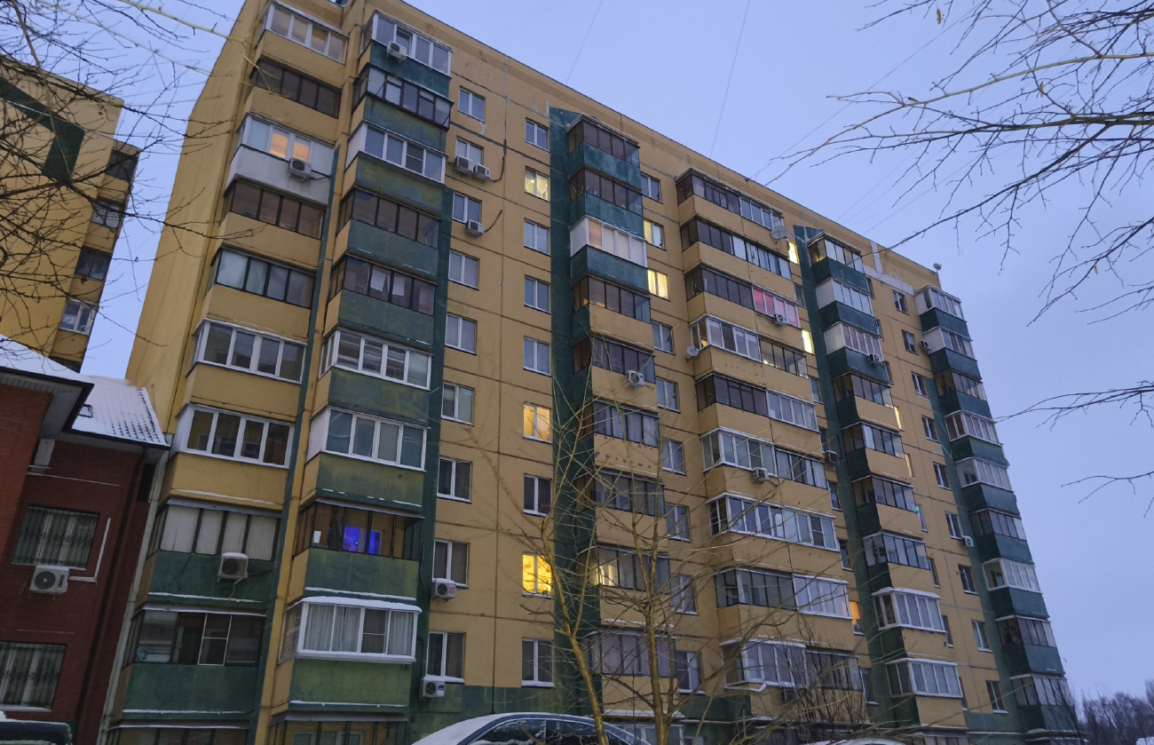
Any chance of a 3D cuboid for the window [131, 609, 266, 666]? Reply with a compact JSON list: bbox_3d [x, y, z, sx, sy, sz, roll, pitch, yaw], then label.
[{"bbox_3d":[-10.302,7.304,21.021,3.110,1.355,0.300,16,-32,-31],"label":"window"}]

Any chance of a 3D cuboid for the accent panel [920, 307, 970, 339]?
[{"bbox_3d":[23.869,-2.833,49.641,3.445,1.352,1.208,16,-32,-31],"label":"accent panel"}]

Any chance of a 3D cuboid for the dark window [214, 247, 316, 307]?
[{"bbox_3d":[-10.604,-3.124,26.183,3.129,1.355,0.200,16,-32,-31],"label":"dark window"}]

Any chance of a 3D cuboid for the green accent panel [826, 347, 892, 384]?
[{"bbox_3d":[14.763,-0.065,40.101,3.266,1.299,1.140,17,-32,-31],"label":"green accent panel"}]

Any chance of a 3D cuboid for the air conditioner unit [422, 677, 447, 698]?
[{"bbox_3d":[-4.249,9.387,22.833,0.720,0.520,0.300,16,-32,-31],"label":"air conditioner unit"}]

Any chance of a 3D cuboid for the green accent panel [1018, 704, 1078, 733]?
[{"bbox_3d":[23.417,17.150,38.014,3.395,1.122,1.075,17,-32,-31],"label":"green accent panel"}]

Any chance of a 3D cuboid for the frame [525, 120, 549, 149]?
[{"bbox_3d":[-1.838,-10.731,34.765,1.190,1.340,0.150,16,-31,-32],"label":"frame"}]

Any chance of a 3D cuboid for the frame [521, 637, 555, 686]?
[{"bbox_3d":[-1.298,9.577,25.421,1.191,1.394,0.153,16,-31,-31],"label":"frame"}]

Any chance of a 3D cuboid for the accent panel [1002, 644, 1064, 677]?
[{"bbox_3d":[23.377,14.789,39.223,3.395,1.395,1.075,17,-32,-31],"label":"accent panel"}]

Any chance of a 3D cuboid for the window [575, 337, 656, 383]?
[{"bbox_3d":[1.553,-0.286,30.665,3.203,1.305,1.185,16,-32,-31],"label":"window"}]

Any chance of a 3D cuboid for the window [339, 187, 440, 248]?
[{"bbox_3d":[-6.753,-5.249,27.887,3.278,1.272,1.252,16,-31,-31],"label":"window"}]

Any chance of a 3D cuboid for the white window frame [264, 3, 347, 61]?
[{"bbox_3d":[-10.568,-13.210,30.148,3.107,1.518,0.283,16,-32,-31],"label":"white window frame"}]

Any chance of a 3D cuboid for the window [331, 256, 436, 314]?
[{"bbox_3d":[-6.456,-2.642,25.959,3.168,1.295,1.194,16,-32,-31],"label":"window"}]

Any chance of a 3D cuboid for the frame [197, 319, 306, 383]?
[{"bbox_3d":[-10.503,-0.594,24.936,3.150,1.497,0.200,16,-32,-31],"label":"frame"}]

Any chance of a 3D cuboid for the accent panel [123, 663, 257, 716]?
[{"bbox_3d":[-9.808,8.095,19.479,2.935,1.164,0.202,16,-32,-31],"label":"accent panel"}]

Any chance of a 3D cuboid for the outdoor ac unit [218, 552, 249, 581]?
[{"bbox_3d":[-9.334,5.312,20.839,0.698,0.557,0.283,16,-32,-31],"label":"outdoor ac unit"}]

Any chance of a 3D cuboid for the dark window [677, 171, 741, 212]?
[{"bbox_3d":[6.875,-8.906,39.663,3.350,1.410,1.109,16,-32,-31],"label":"dark window"}]

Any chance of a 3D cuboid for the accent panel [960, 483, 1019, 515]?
[{"bbox_3d":[23.250,7.277,43.070,3.395,1.365,1.075,17,-32,-31],"label":"accent panel"}]

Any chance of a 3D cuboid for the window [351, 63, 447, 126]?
[{"bbox_3d":[-6.877,-10.399,30.398,3.400,1.394,1.252,16,-31,-31],"label":"window"}]

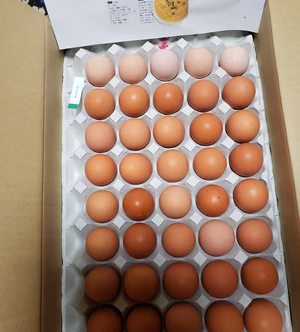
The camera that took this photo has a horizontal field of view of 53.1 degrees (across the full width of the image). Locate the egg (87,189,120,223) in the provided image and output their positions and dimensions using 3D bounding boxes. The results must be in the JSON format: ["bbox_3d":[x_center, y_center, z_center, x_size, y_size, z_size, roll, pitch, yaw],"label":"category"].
[{"bbox_3d":[-0.065,0.055,0.412,0.043,0.056,0.043,-4,79,4],"label":"egg"}]

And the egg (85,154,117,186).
[{"bbox_3d":[-0.067,0.006,0.418,0.043,0.056,0.043,-4,78,3],"label":"egg"}]

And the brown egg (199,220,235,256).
[{"bbox_3d":[0.087,0.094,0.393,0.044,0.057,0.044,-4,79,4],"label":"brown egg"}]

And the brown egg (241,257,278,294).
[{"bbox_3d":[0.138,0.138,0.380,0.043,0.056,0.043,-4,79,4],"label":"brown egg"}]

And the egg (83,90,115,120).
[{"bbox_3d":[-0.073,-0.090,0.441,0.043,0.056,0.043,-4,79,4],"label":"egg"}]

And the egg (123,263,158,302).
[{"bbox_3d":[-0.011,0.150,0.388,0.044,0.056,0.044,-4,79,3],"label":"egg"}]

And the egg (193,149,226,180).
[{"bbox_3d":[0.081,-0.002,0.410,0.043,0.056,0.043,-4,78,3],"label":"egg"}]

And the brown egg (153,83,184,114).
[{"bbox_3d":[0.027,-0.097,0.435,0.042,0.055,0.042,-4,79,3],"label":"brown egg"}]

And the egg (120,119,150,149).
[{"bbox_3d":[-0.021,-0.045,0.428,0.043,0.056,0.043,-4,79,3],"label":"egg"}]

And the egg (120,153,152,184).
[{"bbox_3d":[-0.019,0.005,0.418,0.043,0.056,0.043,-4,79,4],"label":"egg"}]

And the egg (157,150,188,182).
[{"bbox_3d":[0.032,0.000,0.415,0.043,0.055,0.043,-4,79,3],"label":"egg"}]

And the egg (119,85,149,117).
[{"bbox_3d":[-0.022,-0.093,0.435,0.043,0.056,0.043,-4,78,3],"label":"egg"}]

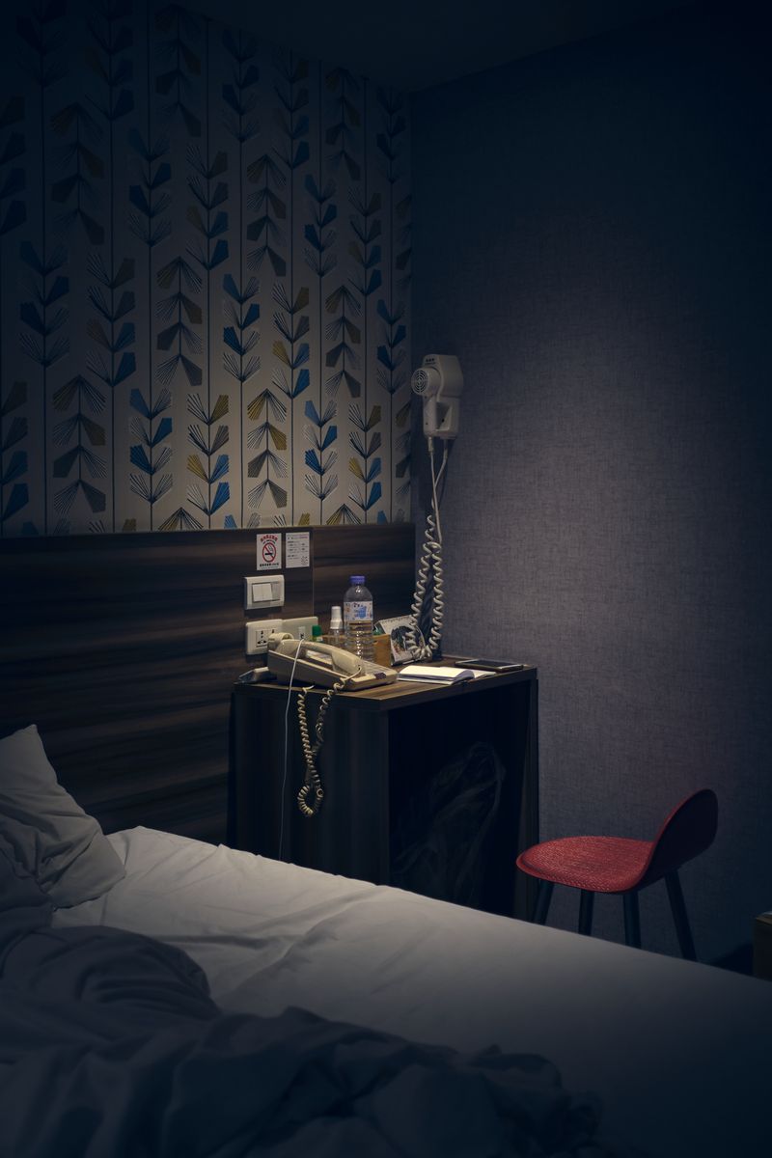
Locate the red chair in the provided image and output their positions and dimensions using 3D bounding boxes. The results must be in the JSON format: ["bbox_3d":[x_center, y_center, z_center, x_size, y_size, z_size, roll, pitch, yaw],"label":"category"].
[{"bbox_3d":[0.491,0.713,2.308,0.400,0.615,0.380,4,5,42],"label":"red chair"}]

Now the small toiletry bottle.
[{"bbox_3d":[-0.120,0.148,2.686,0.040,0.165,0.040,0,4,0],"label":"small toiletry bottle"}]

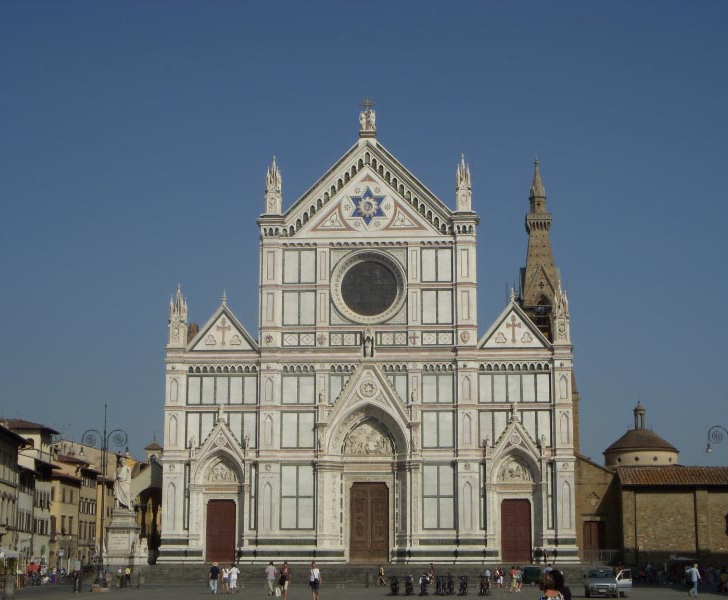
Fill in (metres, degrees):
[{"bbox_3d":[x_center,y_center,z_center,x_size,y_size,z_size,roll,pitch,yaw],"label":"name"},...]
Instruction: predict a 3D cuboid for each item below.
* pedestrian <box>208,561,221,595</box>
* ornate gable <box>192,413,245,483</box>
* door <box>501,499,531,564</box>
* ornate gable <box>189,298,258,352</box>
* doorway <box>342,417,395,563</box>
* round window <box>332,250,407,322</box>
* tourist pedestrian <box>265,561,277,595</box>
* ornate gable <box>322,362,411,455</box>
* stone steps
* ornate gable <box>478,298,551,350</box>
[{"bbox_3d":[-8.141,15.192,71.909,0.580,1.800,0.450,0,-11,0],"label":"pedestrian"},{"bbox_3d":[-14.584,15.022,133.299,5.519,7.127,1.500,-1,-11,3],"label":"ornate gable"},{"bbox_3d":[15.177,23.074,131.280,2.954,6.345,0.300,-1,-11,3],"label":"door"},{"bbox_3d":[-14.411,2.606,136.027,7.299,5.855,1.000,-1,-11,3],"label":"ornate gable"},{"bbox_3d":[0.529,19.371,134.266,5.379,14.884,1.300,0,-12,2],"label":"doorway"},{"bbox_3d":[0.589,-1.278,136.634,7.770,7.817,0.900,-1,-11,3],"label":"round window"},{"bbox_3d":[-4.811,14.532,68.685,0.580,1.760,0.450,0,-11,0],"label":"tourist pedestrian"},{"bbox_3d":[0.275,11.353,134.745,8.961,9.396,1.400,0,-12,2],"label":"ornate gable"},{"bbox_3d":[0.280,25.549,122.437,41.742,1.872,5.000,0,-12,2],"label":"stone steps"},{"bbox_3d":[15.593,2.689,136.458,7.502,5.348,1.200,0,-12,2],"label":"ornate gable"}]

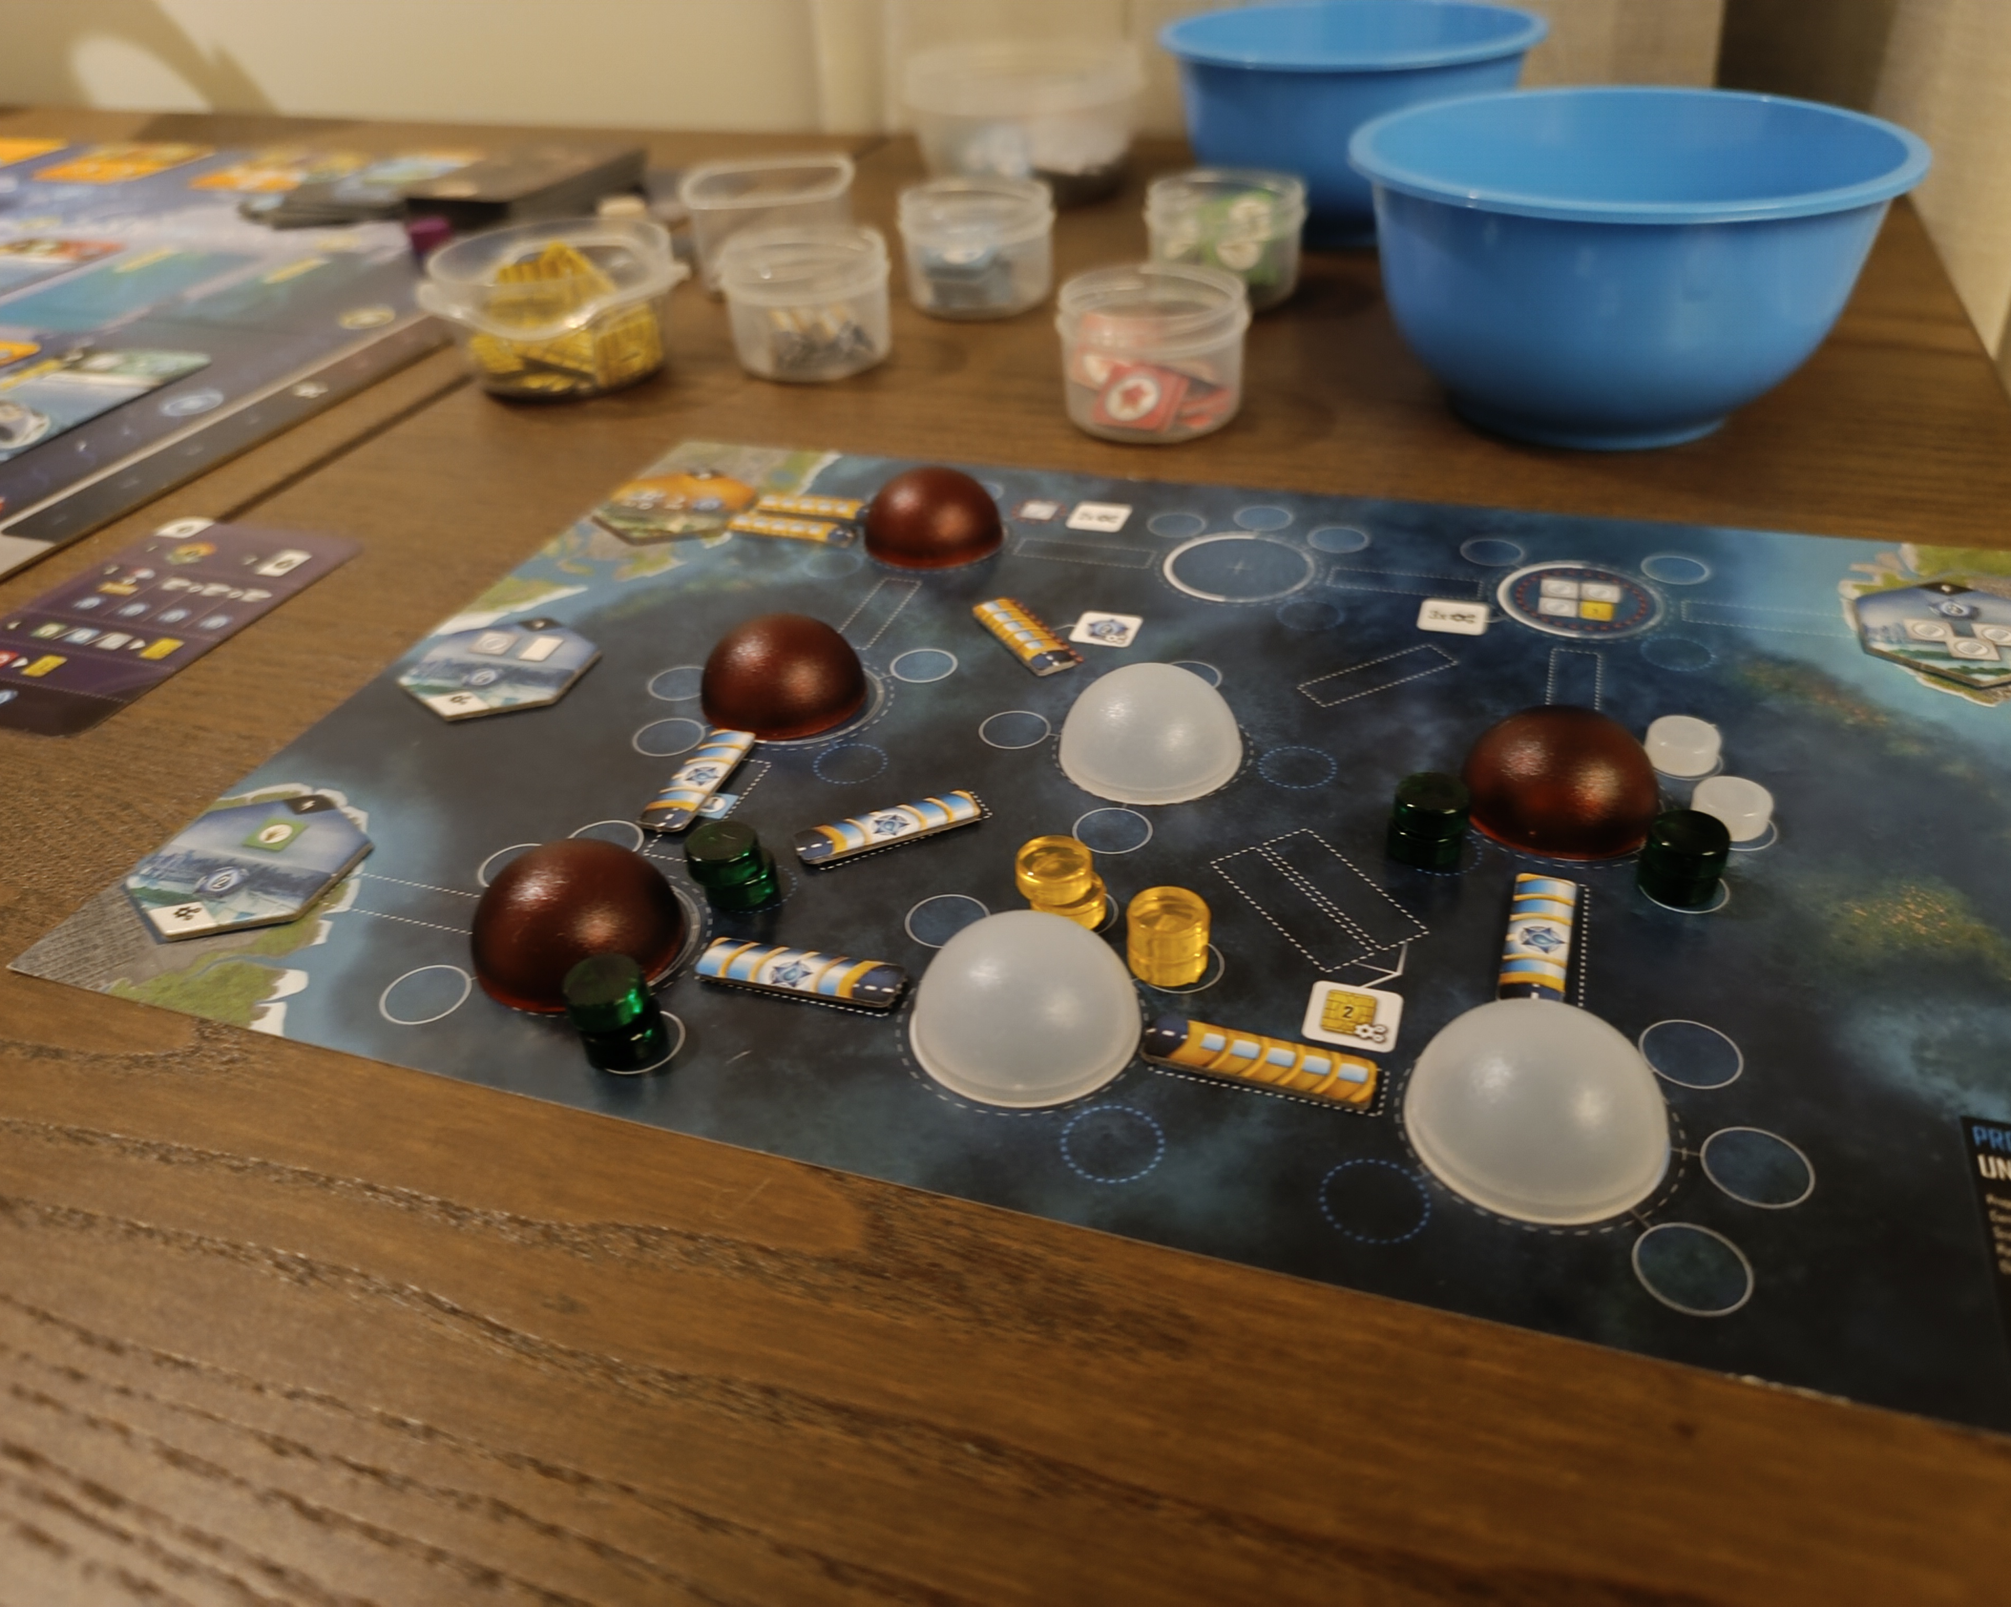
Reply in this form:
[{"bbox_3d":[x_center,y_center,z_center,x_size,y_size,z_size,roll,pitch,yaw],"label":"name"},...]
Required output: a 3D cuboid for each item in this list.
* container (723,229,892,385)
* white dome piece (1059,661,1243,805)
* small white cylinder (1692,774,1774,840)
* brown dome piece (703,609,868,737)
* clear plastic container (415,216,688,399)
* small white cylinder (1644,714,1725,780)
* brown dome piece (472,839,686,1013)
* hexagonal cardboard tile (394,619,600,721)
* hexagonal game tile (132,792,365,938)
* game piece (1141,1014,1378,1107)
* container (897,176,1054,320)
[{"bbox_3d":[-0.056,-0.143,0.424,0.048,0.031,0.048,-2,35,2],"label":"container"},{"bbox_3d":[0.024,-0.015,0.245,0.031,0.015,0.031,-2,35,2],"label":"white dome piece"},{"bbox_3d":[0.117,0.001,0.238,0.011,0.005,0.011,-3,36,0],"label":"small white cylinder"},{"bbox_3d":[-0.043,-0.027,0.280,0.032,0.015,0.032,-10,36,-8],"label":"brown dome piece"},{"bbox_3d":[-0.125,-0.140,0.423,0.075,0.034,0.068,-10,35,-10],"label":"clear plastic container"},{"bbox_3d":[0.113,-0.010,0.248,0.011,0.005,0.011,14,40,23],"label":"small white cylinder"},{"bbox_3d":[-0.062,0.014,0.211,0.030,0.015,0.030,-2,35,2],"label":"brown dome piece"},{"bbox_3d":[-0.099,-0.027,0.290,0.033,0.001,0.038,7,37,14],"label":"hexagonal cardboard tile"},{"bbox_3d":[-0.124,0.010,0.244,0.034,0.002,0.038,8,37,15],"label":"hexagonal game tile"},{"bbox_3d":[0.034,0.034,0.198,0.030,0.001,0.008,10,38,19],"label":"game piece"},{"bbox_3d":[-0.009,-0.173,0.466,0.049,0.032,0.049,-3,36,0],"label":"container"}]

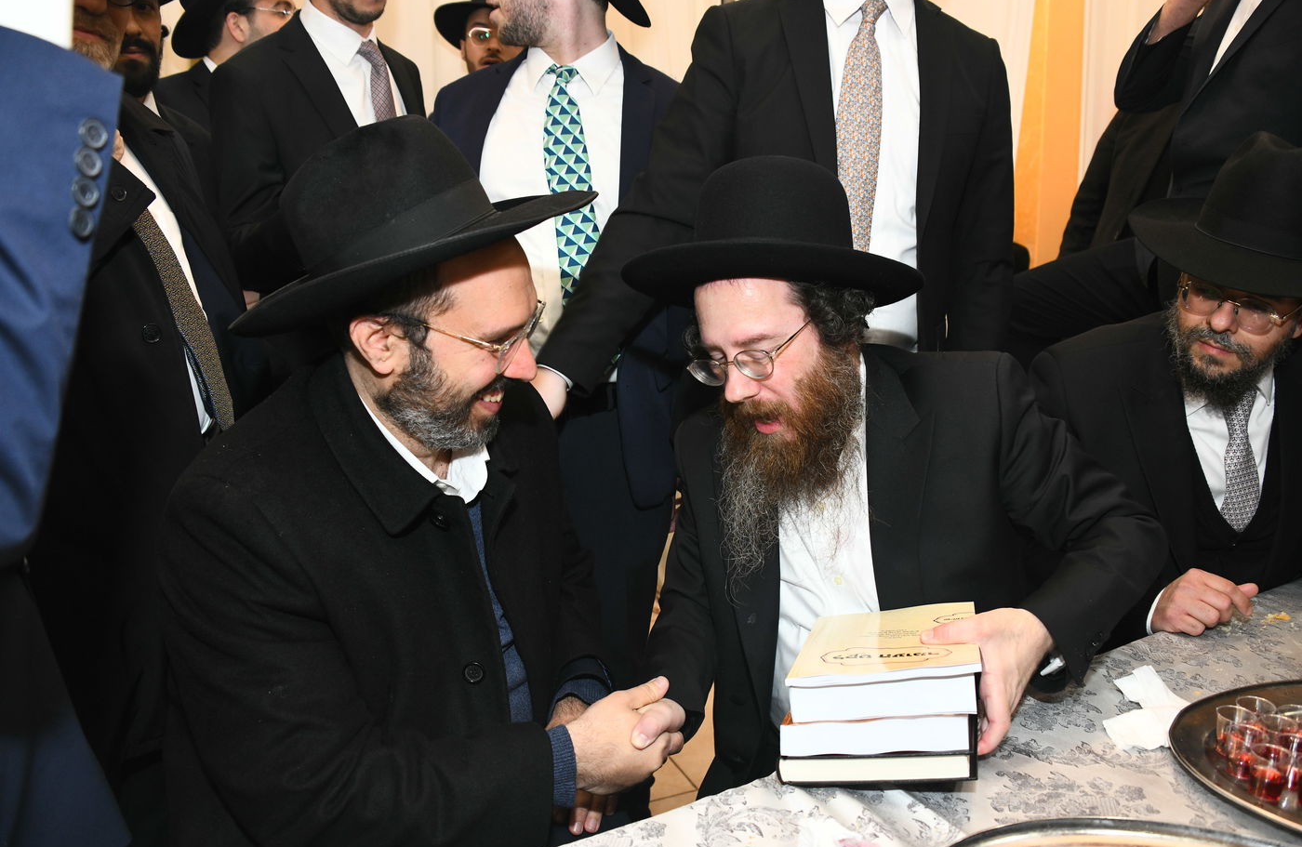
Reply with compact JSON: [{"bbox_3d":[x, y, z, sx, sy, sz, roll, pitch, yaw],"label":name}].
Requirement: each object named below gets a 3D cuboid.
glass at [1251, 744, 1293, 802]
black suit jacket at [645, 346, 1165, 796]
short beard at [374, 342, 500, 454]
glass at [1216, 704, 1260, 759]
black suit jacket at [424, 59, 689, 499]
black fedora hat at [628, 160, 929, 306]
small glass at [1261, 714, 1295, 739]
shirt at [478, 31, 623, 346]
[{"bbox_3d":[0.540,0.307,0.886,0.037,0.039,0.037,0,13,0],"label":"glass"},{"bbox_3d":[0.288,0.185,1.220,0.580,0.600,0.430,1,13,5],"label":"black suit jacket"},{"bbox_3d":[-0.206,-0.029,1.040,0.110,0.110,0.145,19,18,13],"label":"short beard"},{"bbox_3d":[0.550,0.291,0.953,0.037,0.039,0.037,0,13,0],"label":"glass"},{"bbox_3d":[-0.150,-0.260,1.740,0.480,0.760,0.280,-1,13,-3],"label":"black suit jacket"},{"bbox_3d":[0.151,-0.243,1.240,0.370,0.150,0.385,2,-1,0],"label":"black fedora hat"},{"bbox_3d":[0.579,0.295,0.936,0.037,0.039,0.037,0,13,0],"label":"small glass"},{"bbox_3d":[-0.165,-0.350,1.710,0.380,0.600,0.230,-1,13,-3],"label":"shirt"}]

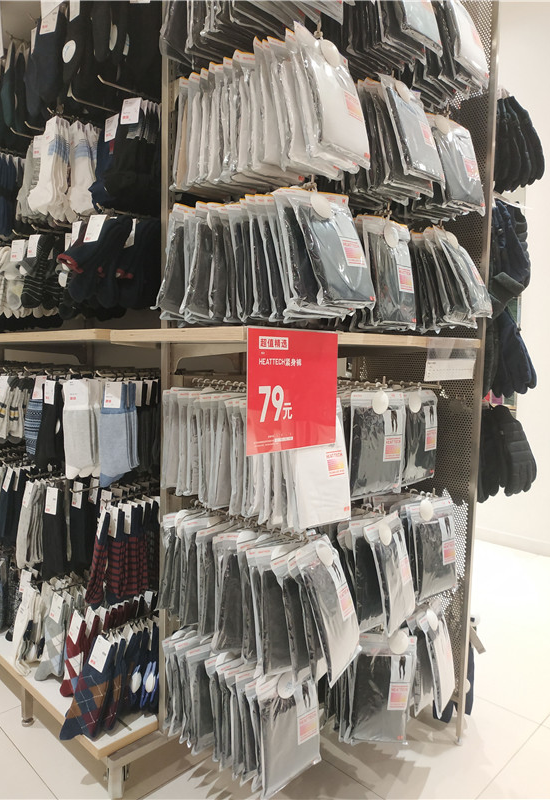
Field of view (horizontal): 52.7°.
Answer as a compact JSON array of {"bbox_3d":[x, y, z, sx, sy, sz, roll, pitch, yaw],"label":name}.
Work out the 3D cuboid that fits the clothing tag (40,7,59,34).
[{"bbox_3d":[-0.617,-1.040,1.520,0.048,0.075,0.006,3,-8,17],"label":"clothing tag"}]

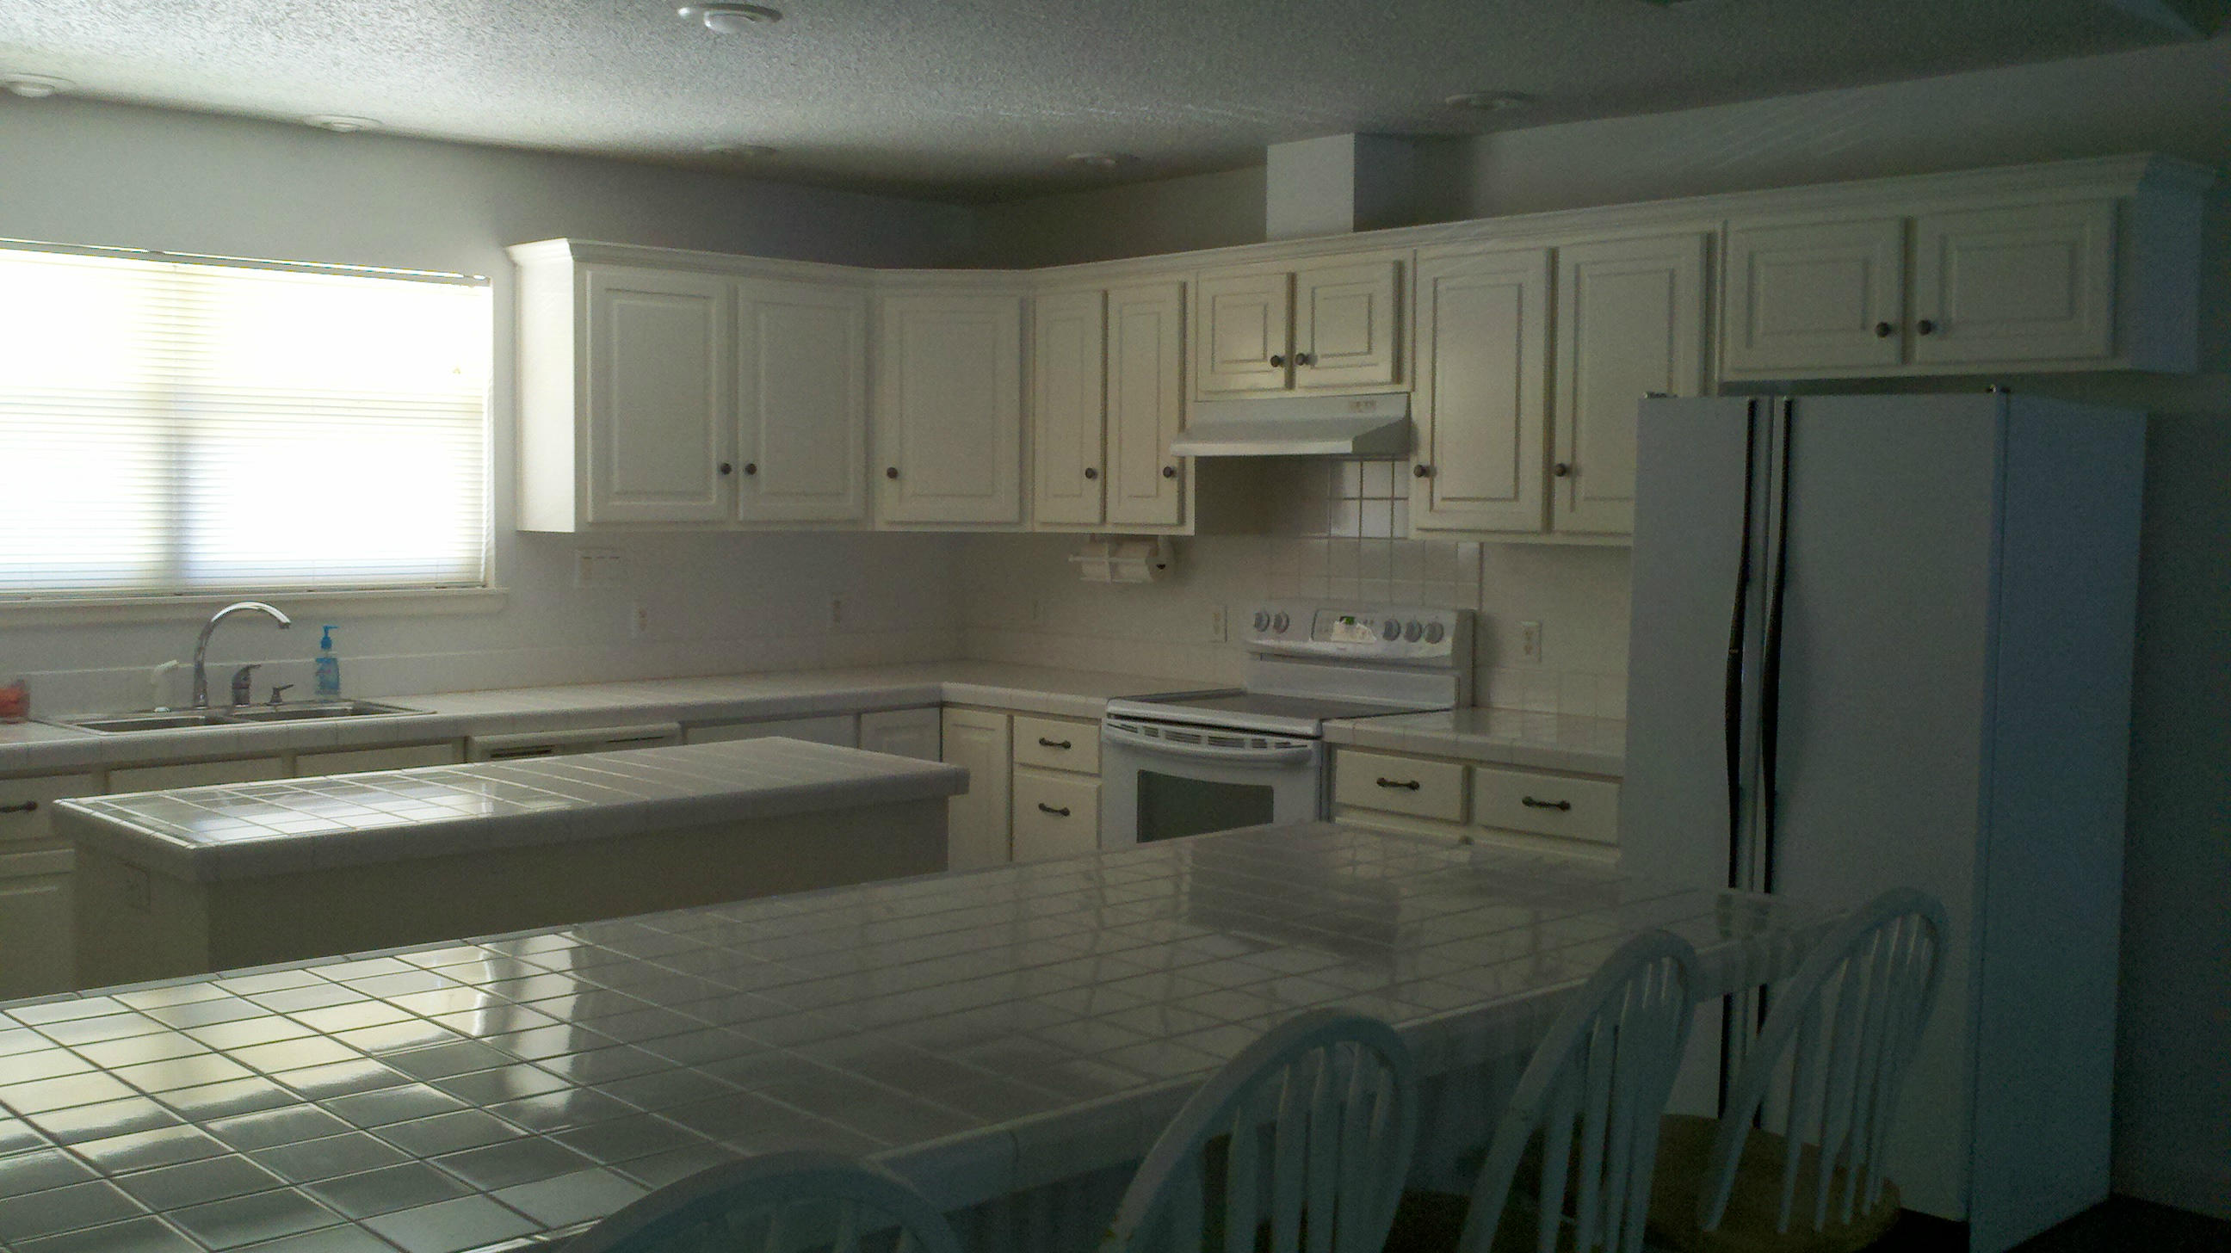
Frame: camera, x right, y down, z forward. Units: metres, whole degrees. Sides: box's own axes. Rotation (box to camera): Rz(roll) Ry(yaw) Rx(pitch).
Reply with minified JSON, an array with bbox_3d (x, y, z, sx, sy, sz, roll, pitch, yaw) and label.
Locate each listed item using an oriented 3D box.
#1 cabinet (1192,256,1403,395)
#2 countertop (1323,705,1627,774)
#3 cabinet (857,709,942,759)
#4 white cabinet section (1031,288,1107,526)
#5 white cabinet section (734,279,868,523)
[{"bbox_3d":[0.636,-0.836,5.080,0.321,0.368,0.739,-3,5,-44],"label":"cabinet"},{"bbox_3d":[1.100,0.293,4.554,0.625,0.065,0.830,-3,5,-44],"label":"countertop"},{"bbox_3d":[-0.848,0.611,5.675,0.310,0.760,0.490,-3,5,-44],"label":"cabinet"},{"bbox_3d":[-0.040,-0.695,5.755,0.325,0.732,0.315,4,5,45],"label":"white cabinet section"},{"bbox_3d":[-1.088,-0.706,5.677,0.315,0.740,0.498,4,5,45],"label":"white cabinet section"}]

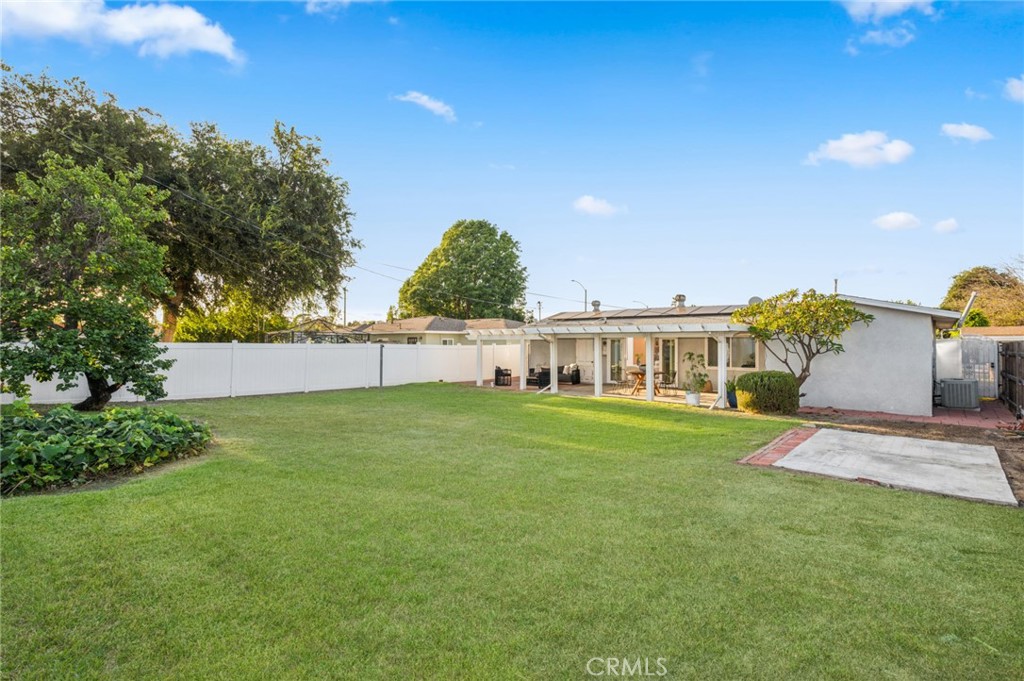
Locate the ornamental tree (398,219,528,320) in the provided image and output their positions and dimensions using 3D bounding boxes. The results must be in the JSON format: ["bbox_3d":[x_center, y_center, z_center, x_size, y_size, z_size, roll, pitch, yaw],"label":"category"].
[{"bbox_3d":[-4.800,-4.840,45.000,12.800,14.200,12.300,0,-1,-6],"label":"ornamental tree"}]

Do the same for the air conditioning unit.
[{"bbox_3d":[13.150,1.585,13.330,0.780,0.800,0.760,0,-1,44],"label":"air conditioning unit"}]

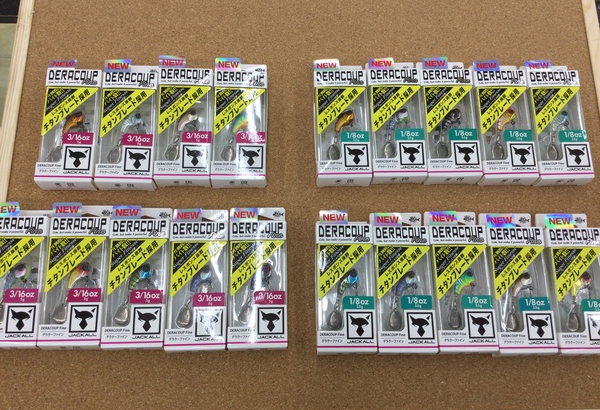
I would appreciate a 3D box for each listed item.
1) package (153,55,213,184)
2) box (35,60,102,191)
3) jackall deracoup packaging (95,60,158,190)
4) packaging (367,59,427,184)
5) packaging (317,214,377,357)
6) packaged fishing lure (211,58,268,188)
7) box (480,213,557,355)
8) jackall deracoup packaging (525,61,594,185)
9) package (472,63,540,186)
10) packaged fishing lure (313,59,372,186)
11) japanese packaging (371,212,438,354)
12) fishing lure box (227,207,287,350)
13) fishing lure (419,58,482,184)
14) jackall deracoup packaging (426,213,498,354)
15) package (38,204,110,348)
[{"bbox_3d":[-0.105,-0.079,0.496,0.049,0.021,0.123,0,75,-2],"label":"package"},{"bbox_3d":[-0.212,-0.076,0.500,0.049,0.020,0.123,0,75,-2],"label":"box"},{"bbox_3d":[-0.160,-0.076,0.502,0.049,0.020,0.123,-1,75,-2],"label":"jackall deracoup packaging"},{"bbox_3d":[0.089,-0.082,0.505,0.049,0.021,0.123,0,75,-2],"label":"packaging"},{"bbox_3d":[0.039,0.067,0.471,0.049,0.020,0.123,0,75,-2],"label":"packaging"},{"bbox_3d":[-0.055,-0.079,0.498,0.049,0.021,0.123,0,75,-2],"label":"packaged fishing lure"},{"bbox_3d":[0.188,0.066,0.469,0.049,0.021,0.123,0,75,-2],"label":"box"},{"bbox_3d":[0.247,-0.080,0.518,0.049,0.020,0.123,0,75,-2],"label":"jackall deracoup packaging"},{"bbox_3d":[0.195,-0.080,0.516,0.049,0.020,0.123,0,75,-2],"label":"package"},{"bbox_3d":[0.040,-0.080,0.510,0.049,0.020,0.123,-1,75,-2],"label":"packaged fishing lure"},{"bbox_3d":[0.091,0.068,0.472,0.049,0.020,0.123,-1,75,-2],"label":"japanese packaging"},{"bbox_3d":[-0.036,0.059,0.462,0.049,0.021,0.123,0,75,-2],"label":"fishing lure box"},{"bbox_3d":[0.138,-0.082,0.507,0.049,0.021,0.123,0,75,-2],"label":"fishing lure"},{"bbox_3d":[0.141,0.068,0.474,0.049,0.020,0.123,-1,75,-2],"label":"jackall deracoup packaging"},{"bbox_3d":[-0.187,0.056,0.457,0.049,0.021,0.123,0,75,-2],"label":"package"}]

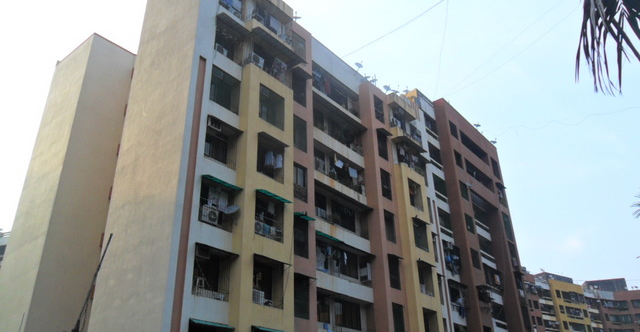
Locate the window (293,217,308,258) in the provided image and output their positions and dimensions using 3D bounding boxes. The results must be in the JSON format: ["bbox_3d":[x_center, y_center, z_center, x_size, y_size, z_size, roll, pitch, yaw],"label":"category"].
[{"bbox_3d":[-0.900,3.470,24.458,0.200,1.980,1.120,-22,-34,34],"label":"window"}]

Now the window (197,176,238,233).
[{"bbox_3d":[-4.296,1.624,20.703,0.252,1.992,1.771,-22,-33,33],"label":"window"}]

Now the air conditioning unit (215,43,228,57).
[{"bbox_3d":[-4.887,-5.511,24.392,0.310,0.550,0.760,-22,-34,34],"label":"air conditioning unit"}]

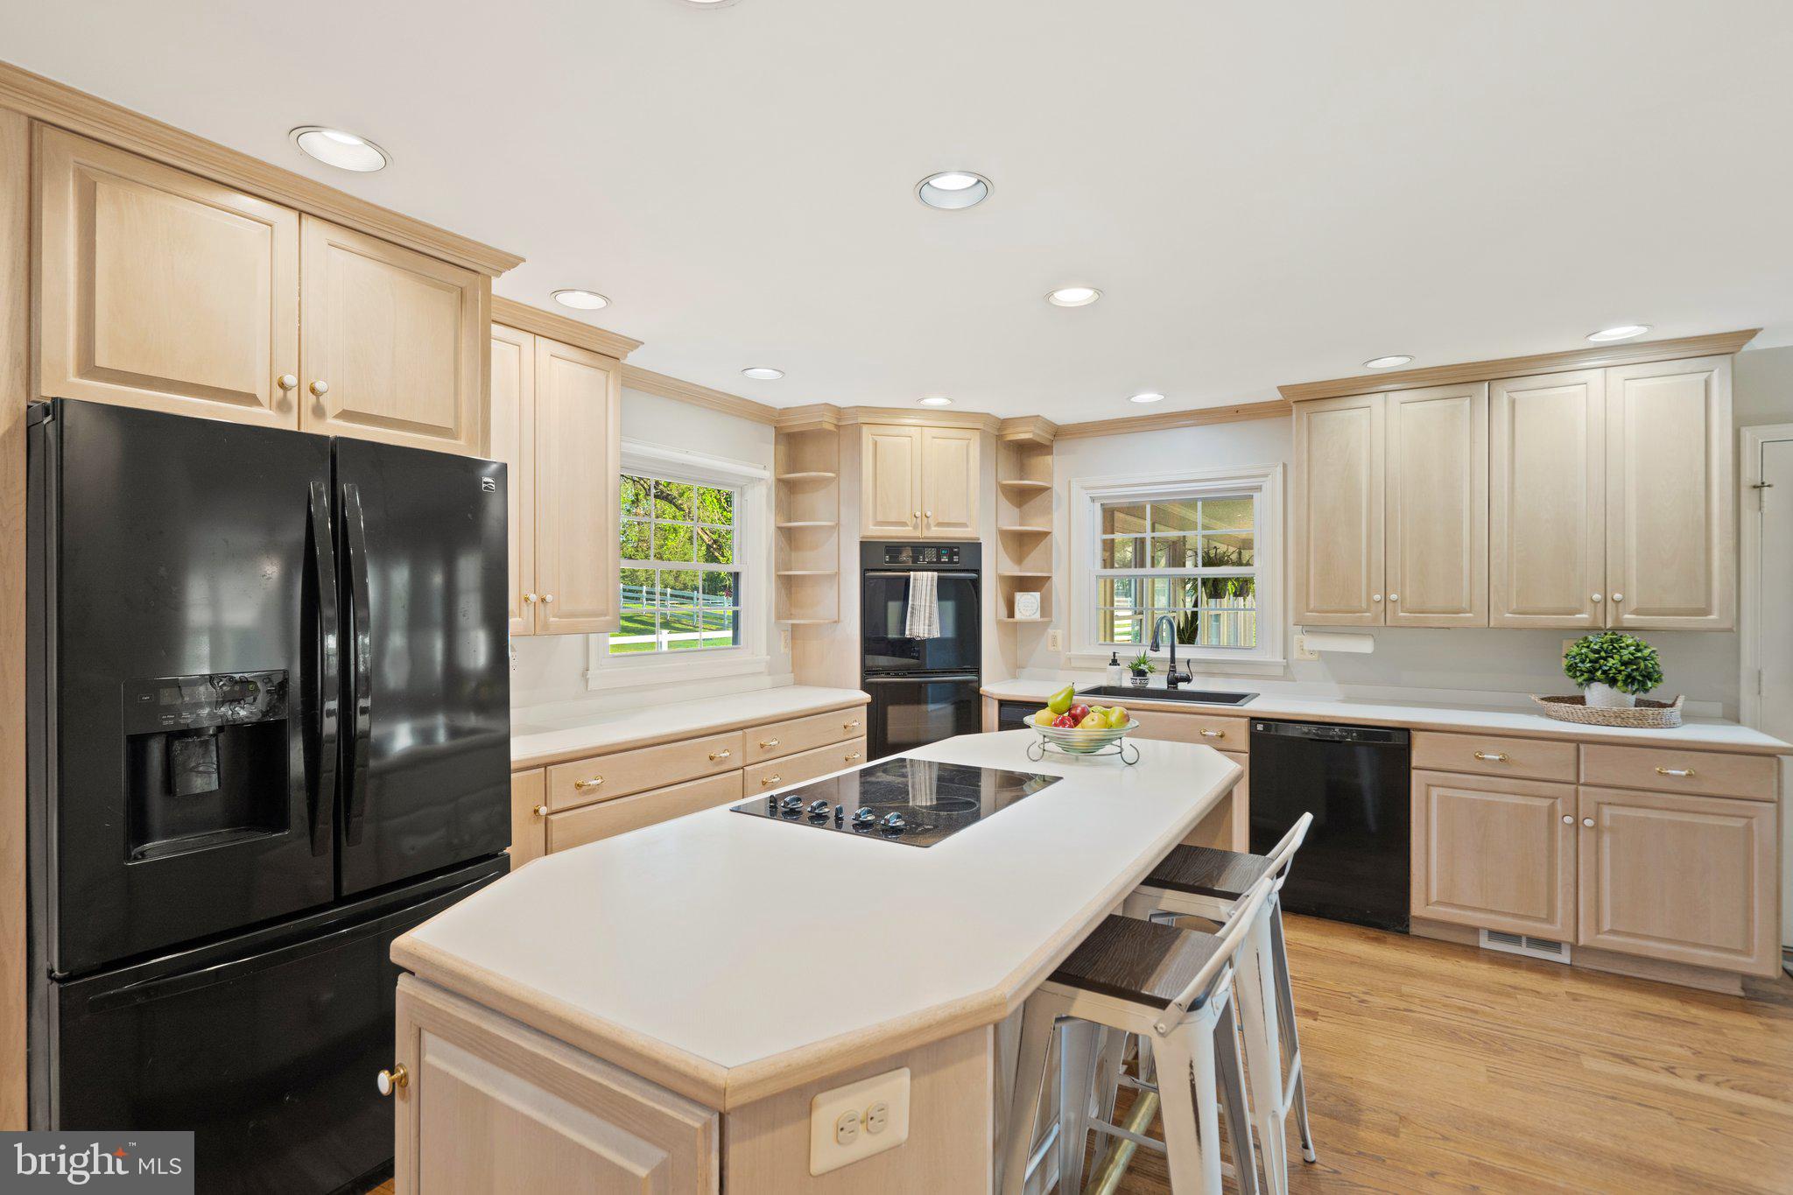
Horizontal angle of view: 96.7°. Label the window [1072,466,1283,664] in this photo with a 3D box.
[{"bbox_3d":[1.515,-0.176,4.395,1.157,1.040,0.120,0,0,32],"label":"window"}]

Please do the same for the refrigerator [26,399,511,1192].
[{"bbox_3d":[-1.616,0.531,2.054,0.760,1.814,0.899,0,0,32],"label":"refrigerator"}]

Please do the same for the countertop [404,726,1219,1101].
[{"bbox_3d":[0.175,0.536,2.016,1.015,0.047,2.375,0,0,33],"label":"countertop"}]

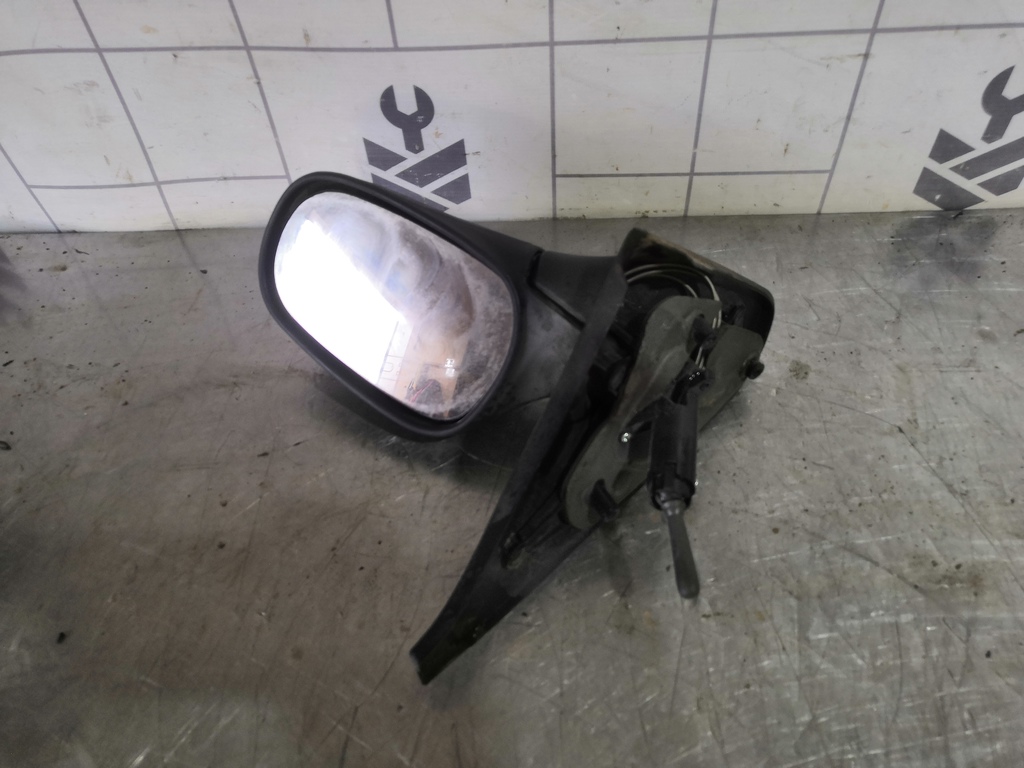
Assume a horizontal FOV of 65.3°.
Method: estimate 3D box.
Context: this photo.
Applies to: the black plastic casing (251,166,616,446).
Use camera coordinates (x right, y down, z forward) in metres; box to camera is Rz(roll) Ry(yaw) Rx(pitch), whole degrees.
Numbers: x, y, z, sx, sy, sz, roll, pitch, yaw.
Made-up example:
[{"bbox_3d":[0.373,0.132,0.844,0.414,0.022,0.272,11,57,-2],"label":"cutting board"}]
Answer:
[{"bbox_3d":[-0.045,-0.050,0.485,0.188,0.095,0.122,30,95,4],"label":"black plastic casing"}]

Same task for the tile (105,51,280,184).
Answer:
[{"bbox_3d":[-0.232,-0.199,0.596,0.102,0.102,0.008,0,48,4],"label":"tile"}]

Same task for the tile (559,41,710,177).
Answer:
[{"bbox_3d":[0.082,-0.199,0.576,0.102,0.102,0.008,0,48,4],"label":"tile"}]

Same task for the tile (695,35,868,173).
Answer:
[{"bbox_3d":[0.187,-0.198,0.569,0.102,0.102,0.008,0,48,4],"label":"tile"}]

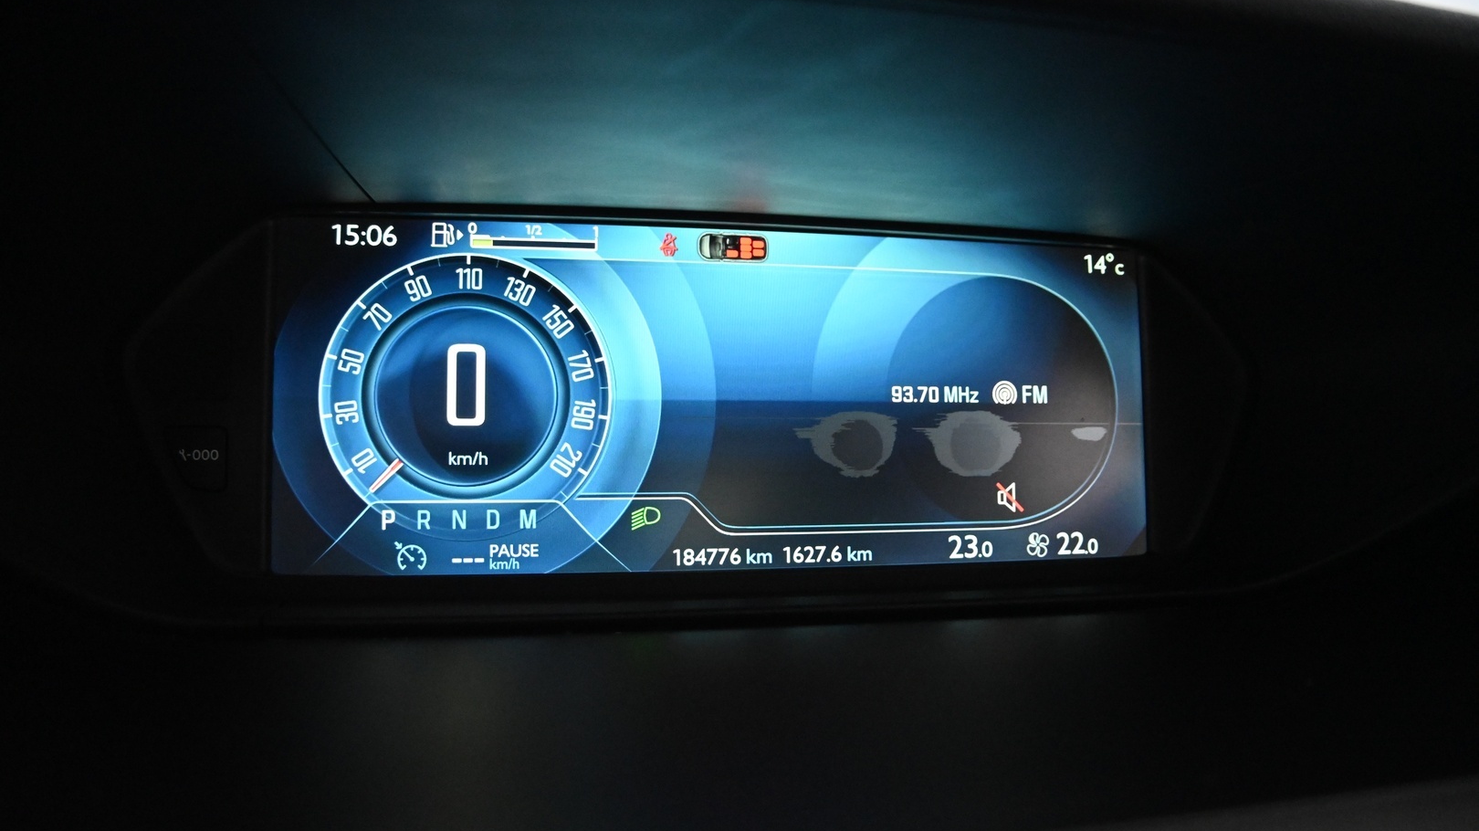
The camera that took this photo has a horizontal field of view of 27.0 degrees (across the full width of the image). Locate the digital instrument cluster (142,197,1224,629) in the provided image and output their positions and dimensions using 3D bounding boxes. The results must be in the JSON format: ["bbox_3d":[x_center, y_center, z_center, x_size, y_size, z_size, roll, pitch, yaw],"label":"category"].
[{"bbox_3d":[-0.012,0.002,0.934,0.369,0.120,0.050,0,-4,-26],"label":"digital instrument cluster"}]

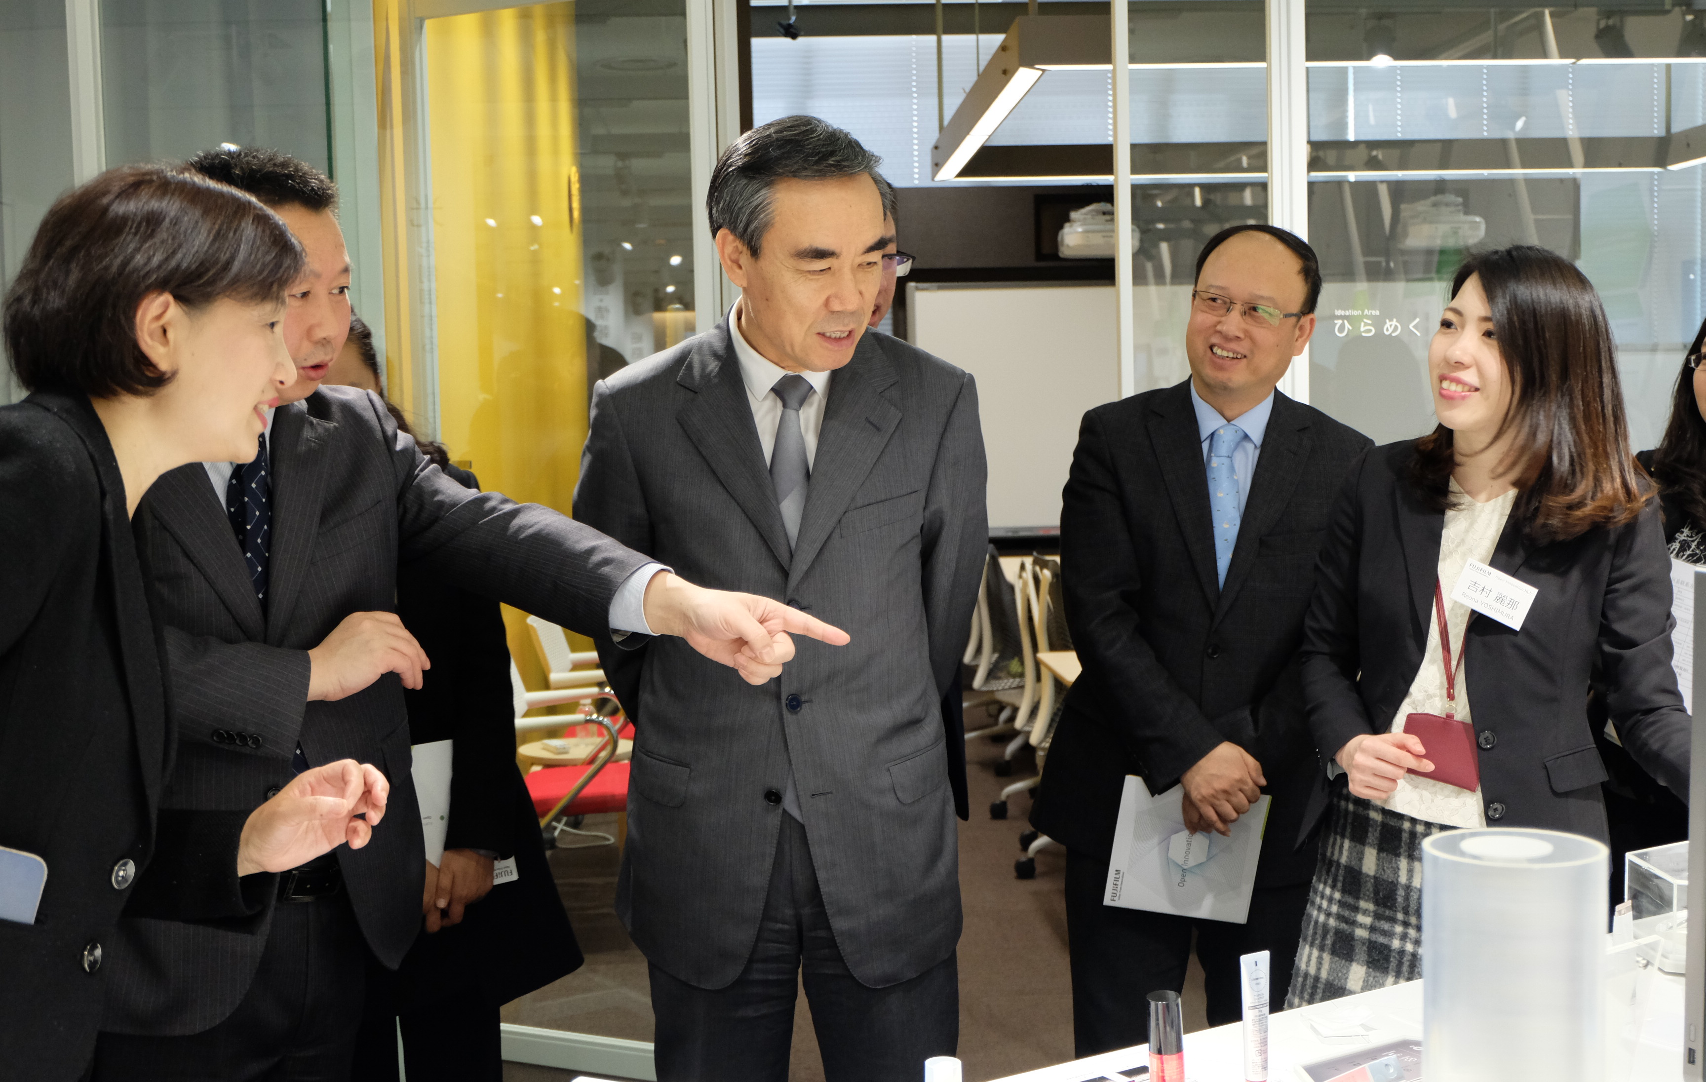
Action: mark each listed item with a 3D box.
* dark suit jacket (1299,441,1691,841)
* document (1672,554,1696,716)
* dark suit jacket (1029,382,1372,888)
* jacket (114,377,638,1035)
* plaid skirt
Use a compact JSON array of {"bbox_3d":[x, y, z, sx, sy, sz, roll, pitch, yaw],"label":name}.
[{"bbox_3d":[0.775,0.137,2.380,0.490,0.560,0.350,0,4,25],"label":"dark suit jacket"},{"bbox_3d":[1.210,0.181,2.820,0.210,0.297,0.006,16,-6,7],"label":"document"},{"bbox_3d":[0.520,0.129,2.830,0.530,0.720,0.330,-1,3,12],"label":"dark suit jacket"},{"bbox_3d":[-0.510,0.174,2.050,0.580,0.690,0.500,-3,3,-20],"label":"jacket"},{"bbox_3d":[0.735,0.549,2.420,0.430,0.500,0.340,0,4,24],"label":"plaid skirt"}]

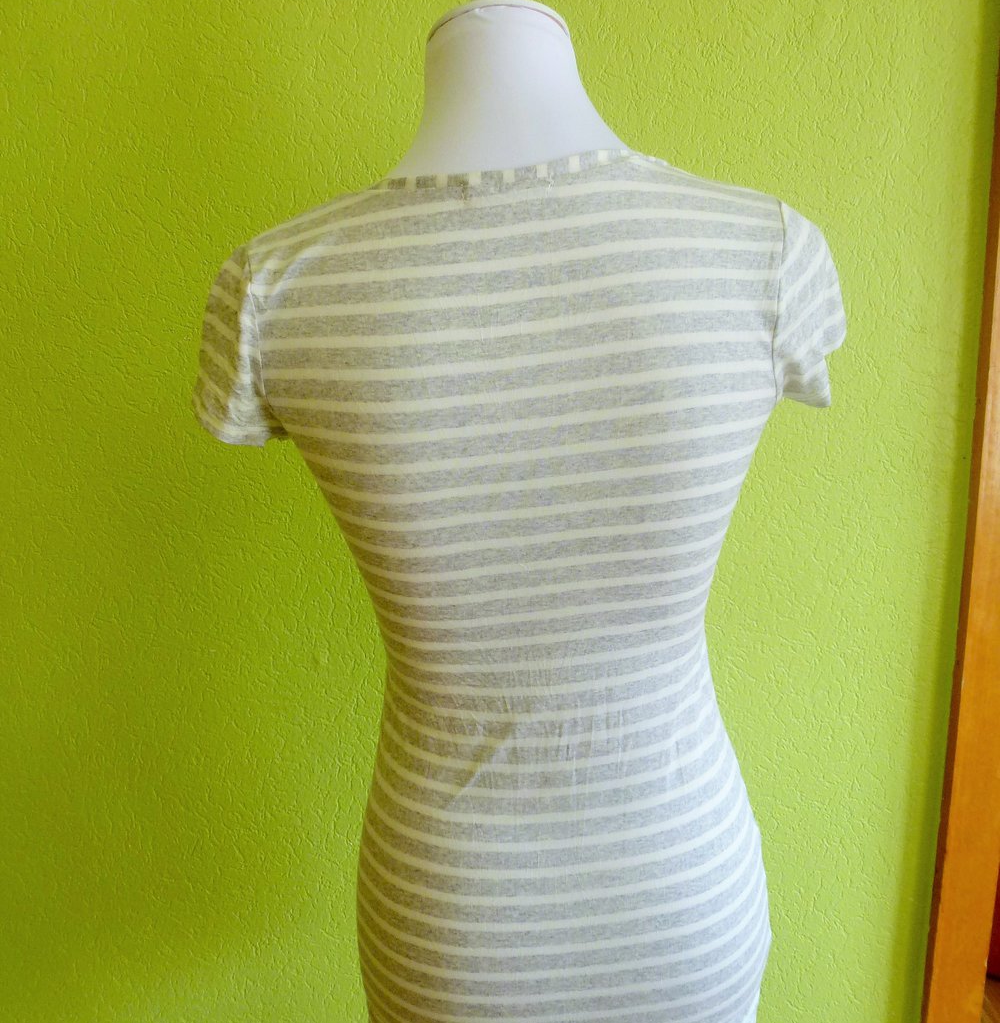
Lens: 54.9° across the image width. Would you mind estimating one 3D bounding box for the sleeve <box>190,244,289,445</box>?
[{"bbox_3d":[-0.184,-0.123,0.700,0.073,0.146,0.110,-3,15,0],"label":"sleeve"}]

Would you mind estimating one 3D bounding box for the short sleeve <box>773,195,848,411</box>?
[{"bbox_3d":[0.221,-0.153,0.700,0.062,0.148,0.110,-3,15,0],"label":"short sleeve"}]

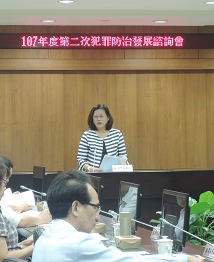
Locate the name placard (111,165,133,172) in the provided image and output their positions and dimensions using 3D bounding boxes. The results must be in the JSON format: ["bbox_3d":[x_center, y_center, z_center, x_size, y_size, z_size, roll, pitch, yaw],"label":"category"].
[{"bbox_3d":[0.153,0.360,11.600,0.200,0.066,0.050,0,1,-5],"label":"name placard"}]

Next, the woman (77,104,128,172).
[{"bbox_3d":[-0.038,0.538,12.008,0.510,1.600,0.360,0,1,0],"label":"woman"}]

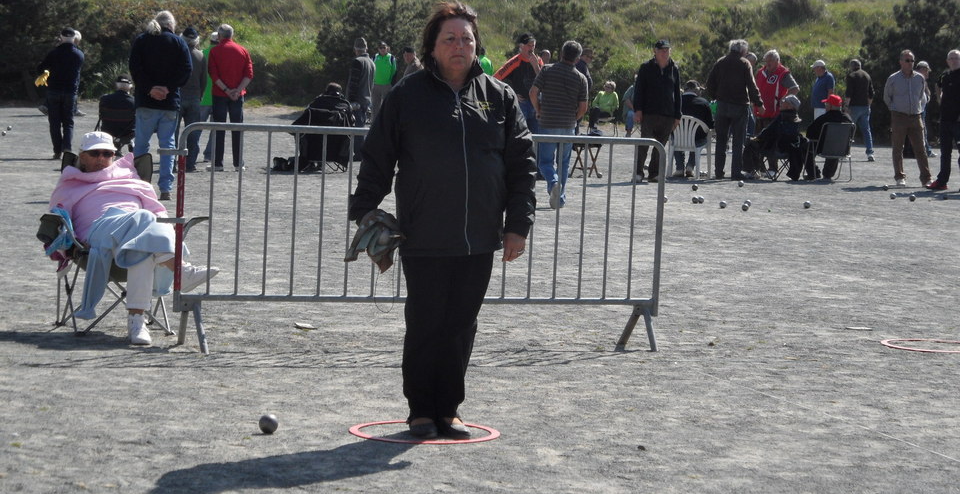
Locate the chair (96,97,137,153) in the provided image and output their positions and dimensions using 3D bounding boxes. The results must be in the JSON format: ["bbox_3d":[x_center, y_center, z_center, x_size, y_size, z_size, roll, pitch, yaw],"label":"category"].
[{"bbox_3d":[-5.030,-1.670,31.000,0.780,0.820,0.580,2,5,-2],"label":"chair"}]

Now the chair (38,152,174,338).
[{"bbox_3d":[-1.870,-0.020,11.680,0.850,0.920,0.640,0,5,-20],"label":"chair"}]

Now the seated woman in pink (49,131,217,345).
[{"bbox_3d":[-1.810,-0.070,11.480,0.820,1.050,0.820,1,5,-19],"label":"seated woman in pink"}]

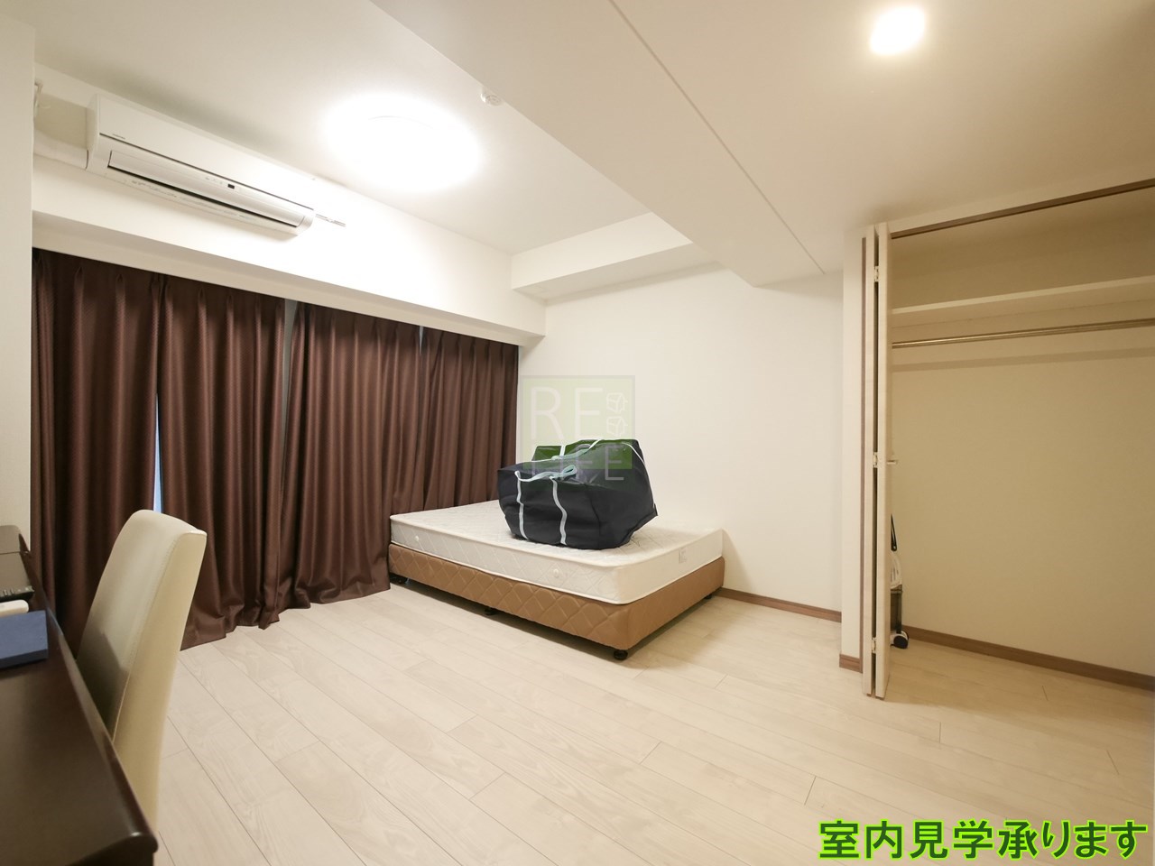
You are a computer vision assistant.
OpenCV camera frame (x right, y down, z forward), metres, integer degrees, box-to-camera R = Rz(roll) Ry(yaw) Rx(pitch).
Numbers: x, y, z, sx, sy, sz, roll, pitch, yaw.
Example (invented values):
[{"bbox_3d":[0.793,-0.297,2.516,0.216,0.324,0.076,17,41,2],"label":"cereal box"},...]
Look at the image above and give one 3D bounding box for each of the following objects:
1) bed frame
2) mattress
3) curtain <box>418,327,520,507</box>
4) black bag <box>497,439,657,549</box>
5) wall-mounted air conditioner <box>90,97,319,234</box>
[{"bbox_3d":[-0.195,0.926,3.182,1.986,0.272,1.193,0,0,38],"label":"bed frame"},{"bbox_3d":[-0.193,0.697,3.181,1.978,0.202,1.182,0,0,38],"label":"mattress"},{"bbox_3d":[-0.866,0.134,3.806,0.122,1.818,1.012,0,0,38],"label":"curtain"},{"bbox_3d":[-0.008,0.332,2.898,0.770,0.569,0.627,0,0,38],"label":"black bag"},{"bbox_3d":[-1.635,-1.169,2.105,0.224,0.253,0.782,0,0,38],"label":"wall-mounted air conditioner"}]

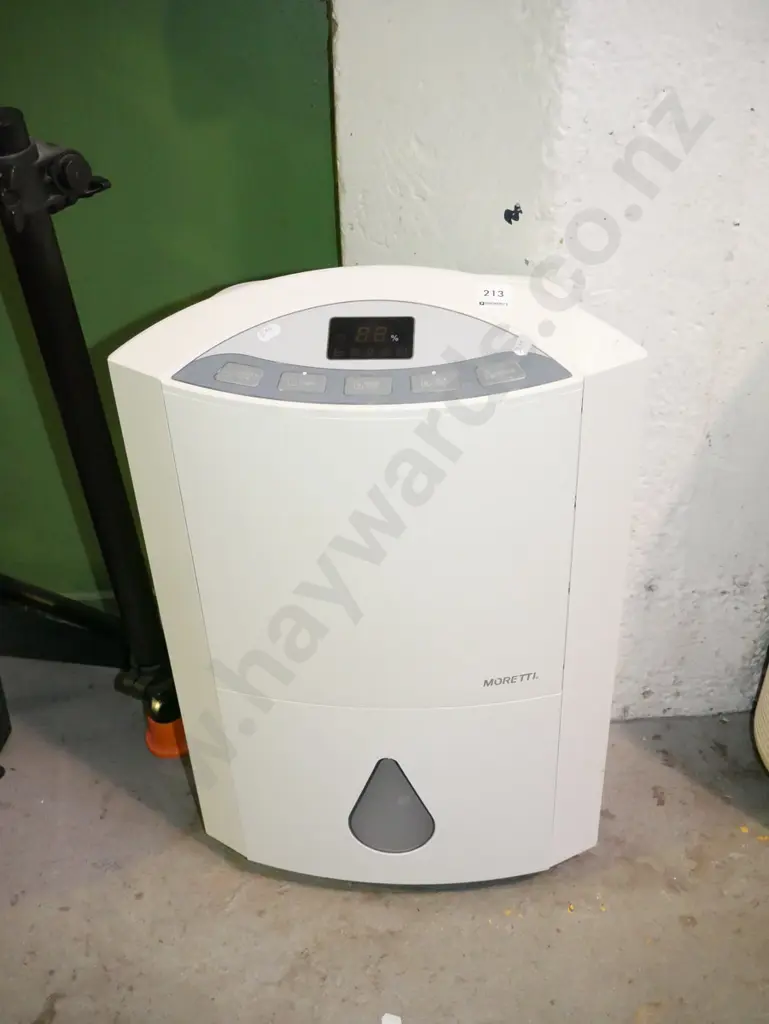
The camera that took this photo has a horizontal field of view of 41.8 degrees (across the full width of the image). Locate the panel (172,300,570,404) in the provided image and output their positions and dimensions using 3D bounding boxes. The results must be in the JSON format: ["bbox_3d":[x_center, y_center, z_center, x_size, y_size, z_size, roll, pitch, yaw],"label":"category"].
[{"bbox_3d":[-0.010,-0.111,0.720,0.282,0.020,0.094,0,62,5],"label":"panel"}]

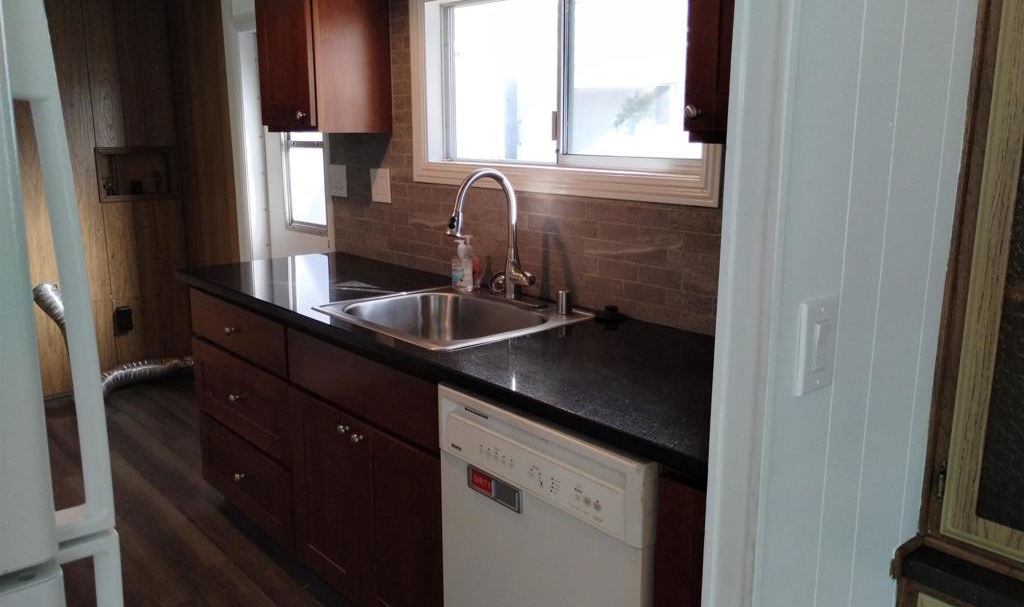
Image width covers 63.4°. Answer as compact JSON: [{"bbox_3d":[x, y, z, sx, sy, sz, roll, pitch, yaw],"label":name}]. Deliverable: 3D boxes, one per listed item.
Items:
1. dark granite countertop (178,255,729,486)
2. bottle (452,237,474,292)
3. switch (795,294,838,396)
[{"bbox_3d":[-0.175,0.044,2.365,0.667,0.035,2.394,-11,16,-40],"label":"dark granite countertop"},{"bbox_3d":[-0.166,-0.128,2.683,0.048,0.164,0.063,-11,16,-40],"label":"bottle"},{"bbox_3d":[0.396,0.052,1.075,0.079,0.123,0.011,-11,16,-40],"label":"switch"}]

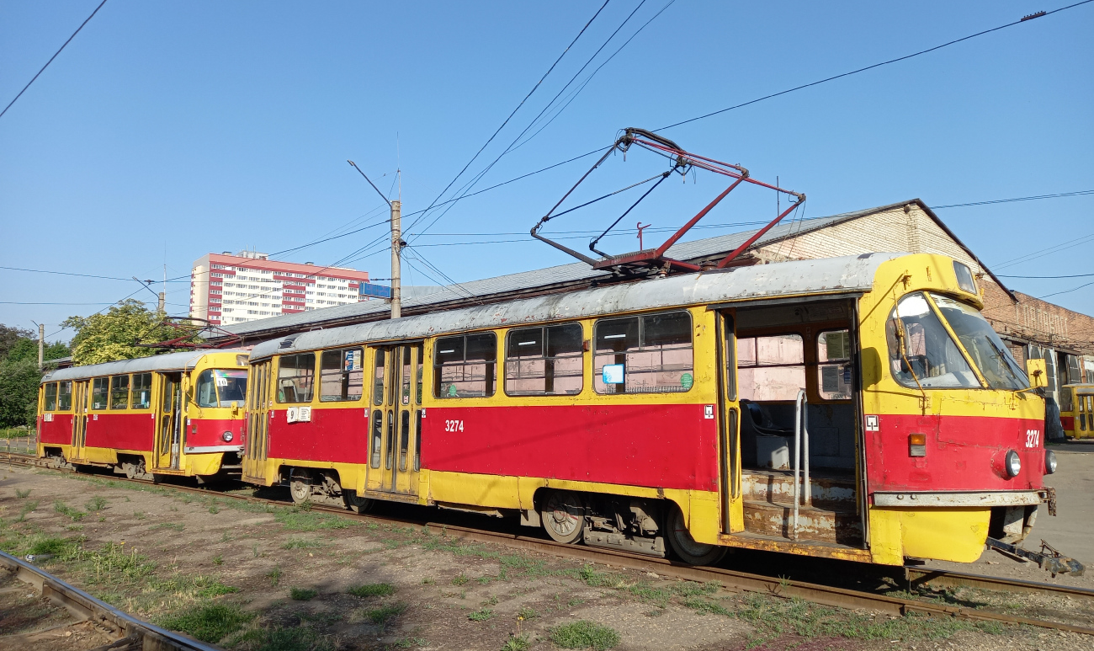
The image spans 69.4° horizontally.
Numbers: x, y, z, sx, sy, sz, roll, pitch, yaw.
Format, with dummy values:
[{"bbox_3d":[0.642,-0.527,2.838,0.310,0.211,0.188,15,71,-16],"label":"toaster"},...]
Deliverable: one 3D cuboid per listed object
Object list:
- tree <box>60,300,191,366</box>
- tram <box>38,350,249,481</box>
[{"bbox_3d":[-22.900,2.600,43.000,7.200,8.000,7.000,4,-8,-29],"label":"tree"},{"bbox_3d":[-11.400,2.580,22.100,14.000,3.100,2.500,-6,-9,43],"label":"tram"}]

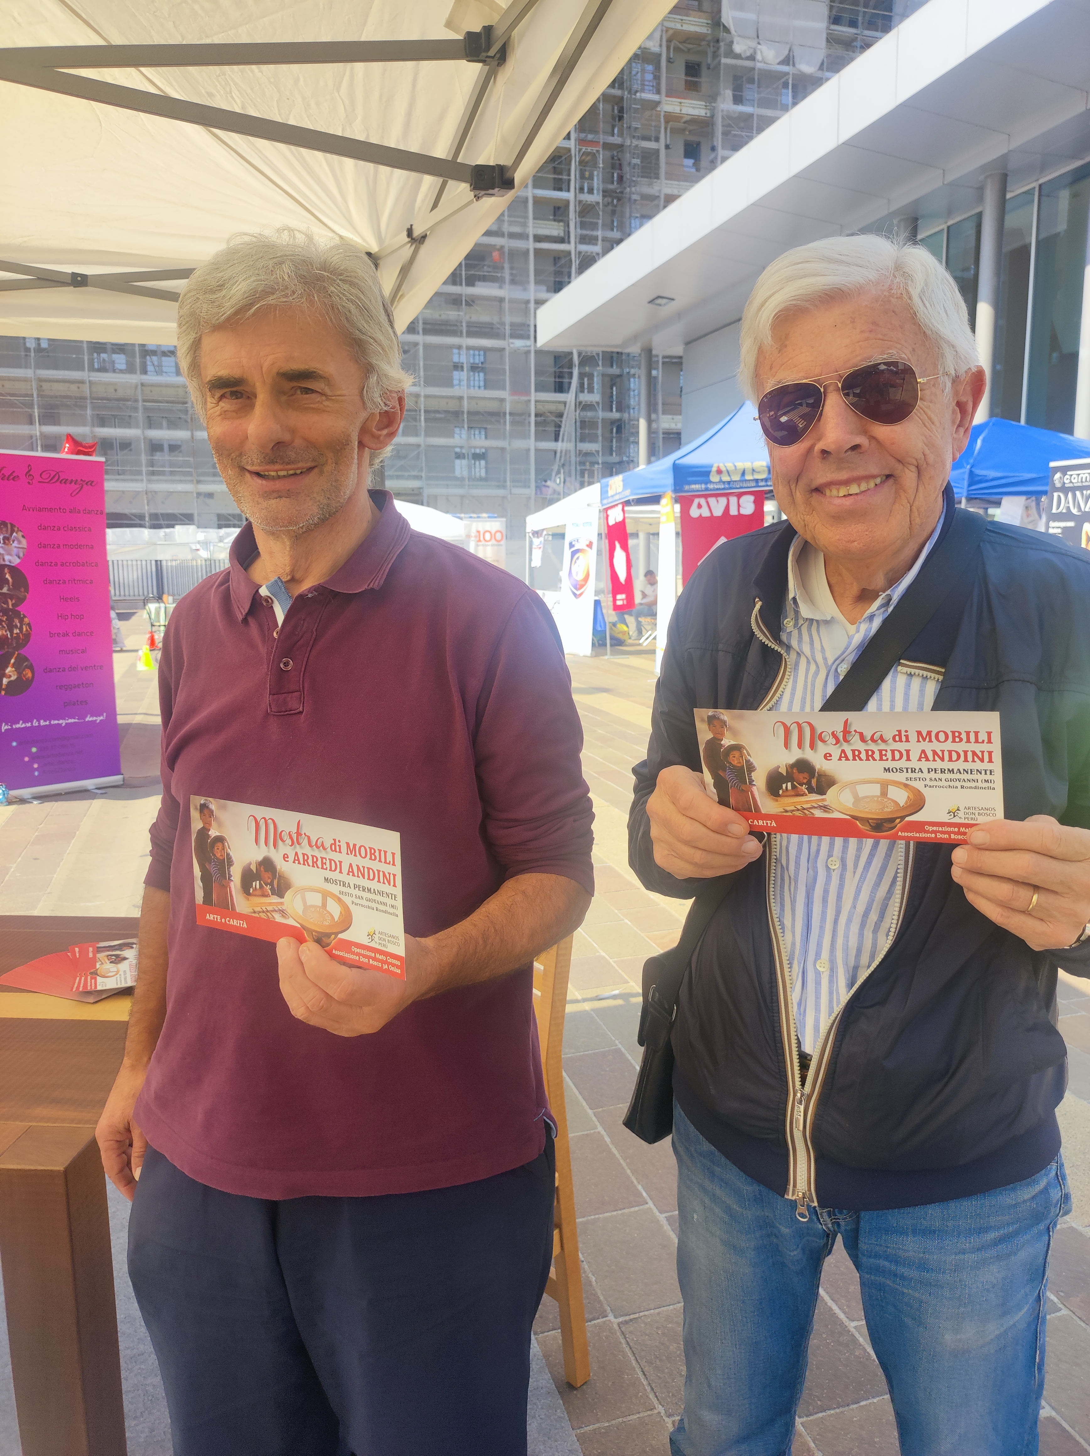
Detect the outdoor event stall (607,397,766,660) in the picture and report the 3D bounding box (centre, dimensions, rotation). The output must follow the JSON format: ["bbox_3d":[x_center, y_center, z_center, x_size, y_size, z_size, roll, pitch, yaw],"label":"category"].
[{"bbox_3d":[2.600,-2.510,13.720,3.000,3.370,3.000,-2,9,-12],"label":"outdoor event stall"}]

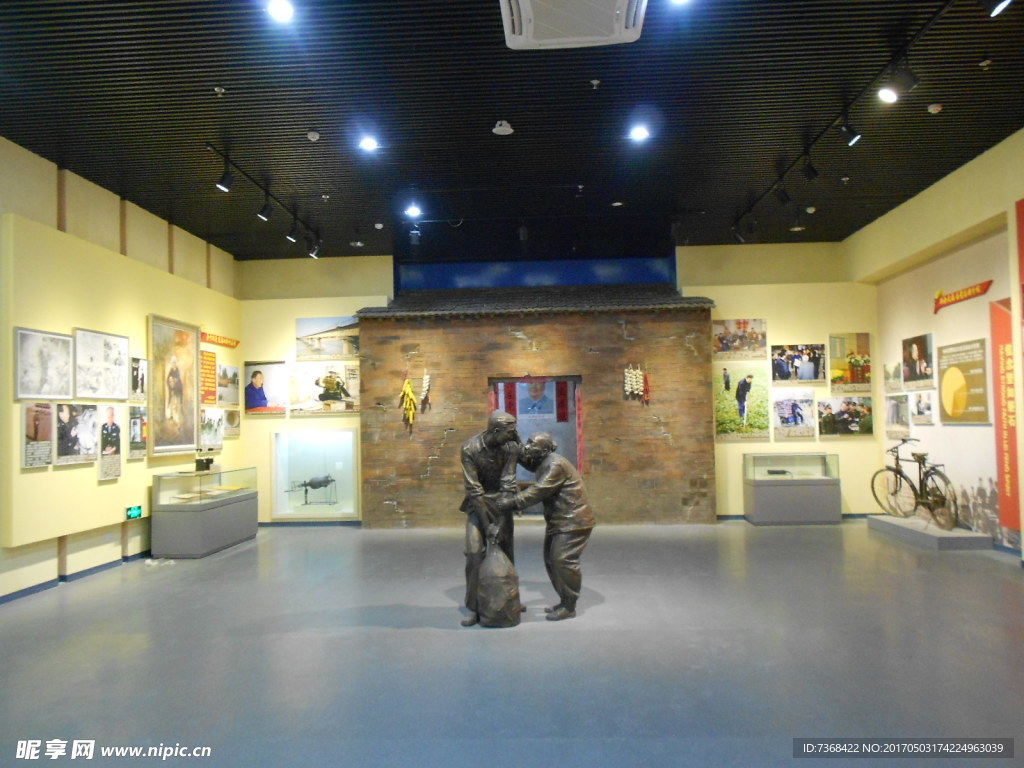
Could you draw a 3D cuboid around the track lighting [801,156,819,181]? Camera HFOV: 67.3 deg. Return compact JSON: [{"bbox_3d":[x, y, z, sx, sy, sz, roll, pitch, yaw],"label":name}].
[{"bbox_3d":[2.975,-2.155,7.692,0.152,0.226,0.120,0,-3,-23],"label":"track lighting"}]

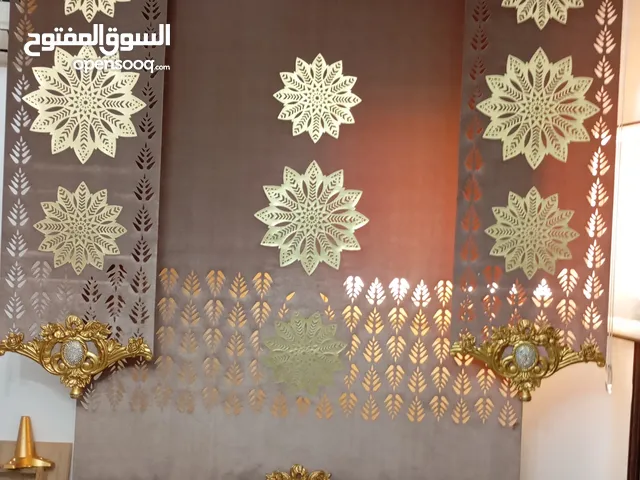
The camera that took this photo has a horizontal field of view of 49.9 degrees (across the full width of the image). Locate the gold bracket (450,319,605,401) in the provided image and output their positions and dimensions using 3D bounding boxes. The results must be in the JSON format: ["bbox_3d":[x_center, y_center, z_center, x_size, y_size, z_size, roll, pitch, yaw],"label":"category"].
[{"bbox_3d":[0.628,0.361,2.080,0.465,0.247,0.055,3,0,0],"label":"gold bracket"}]

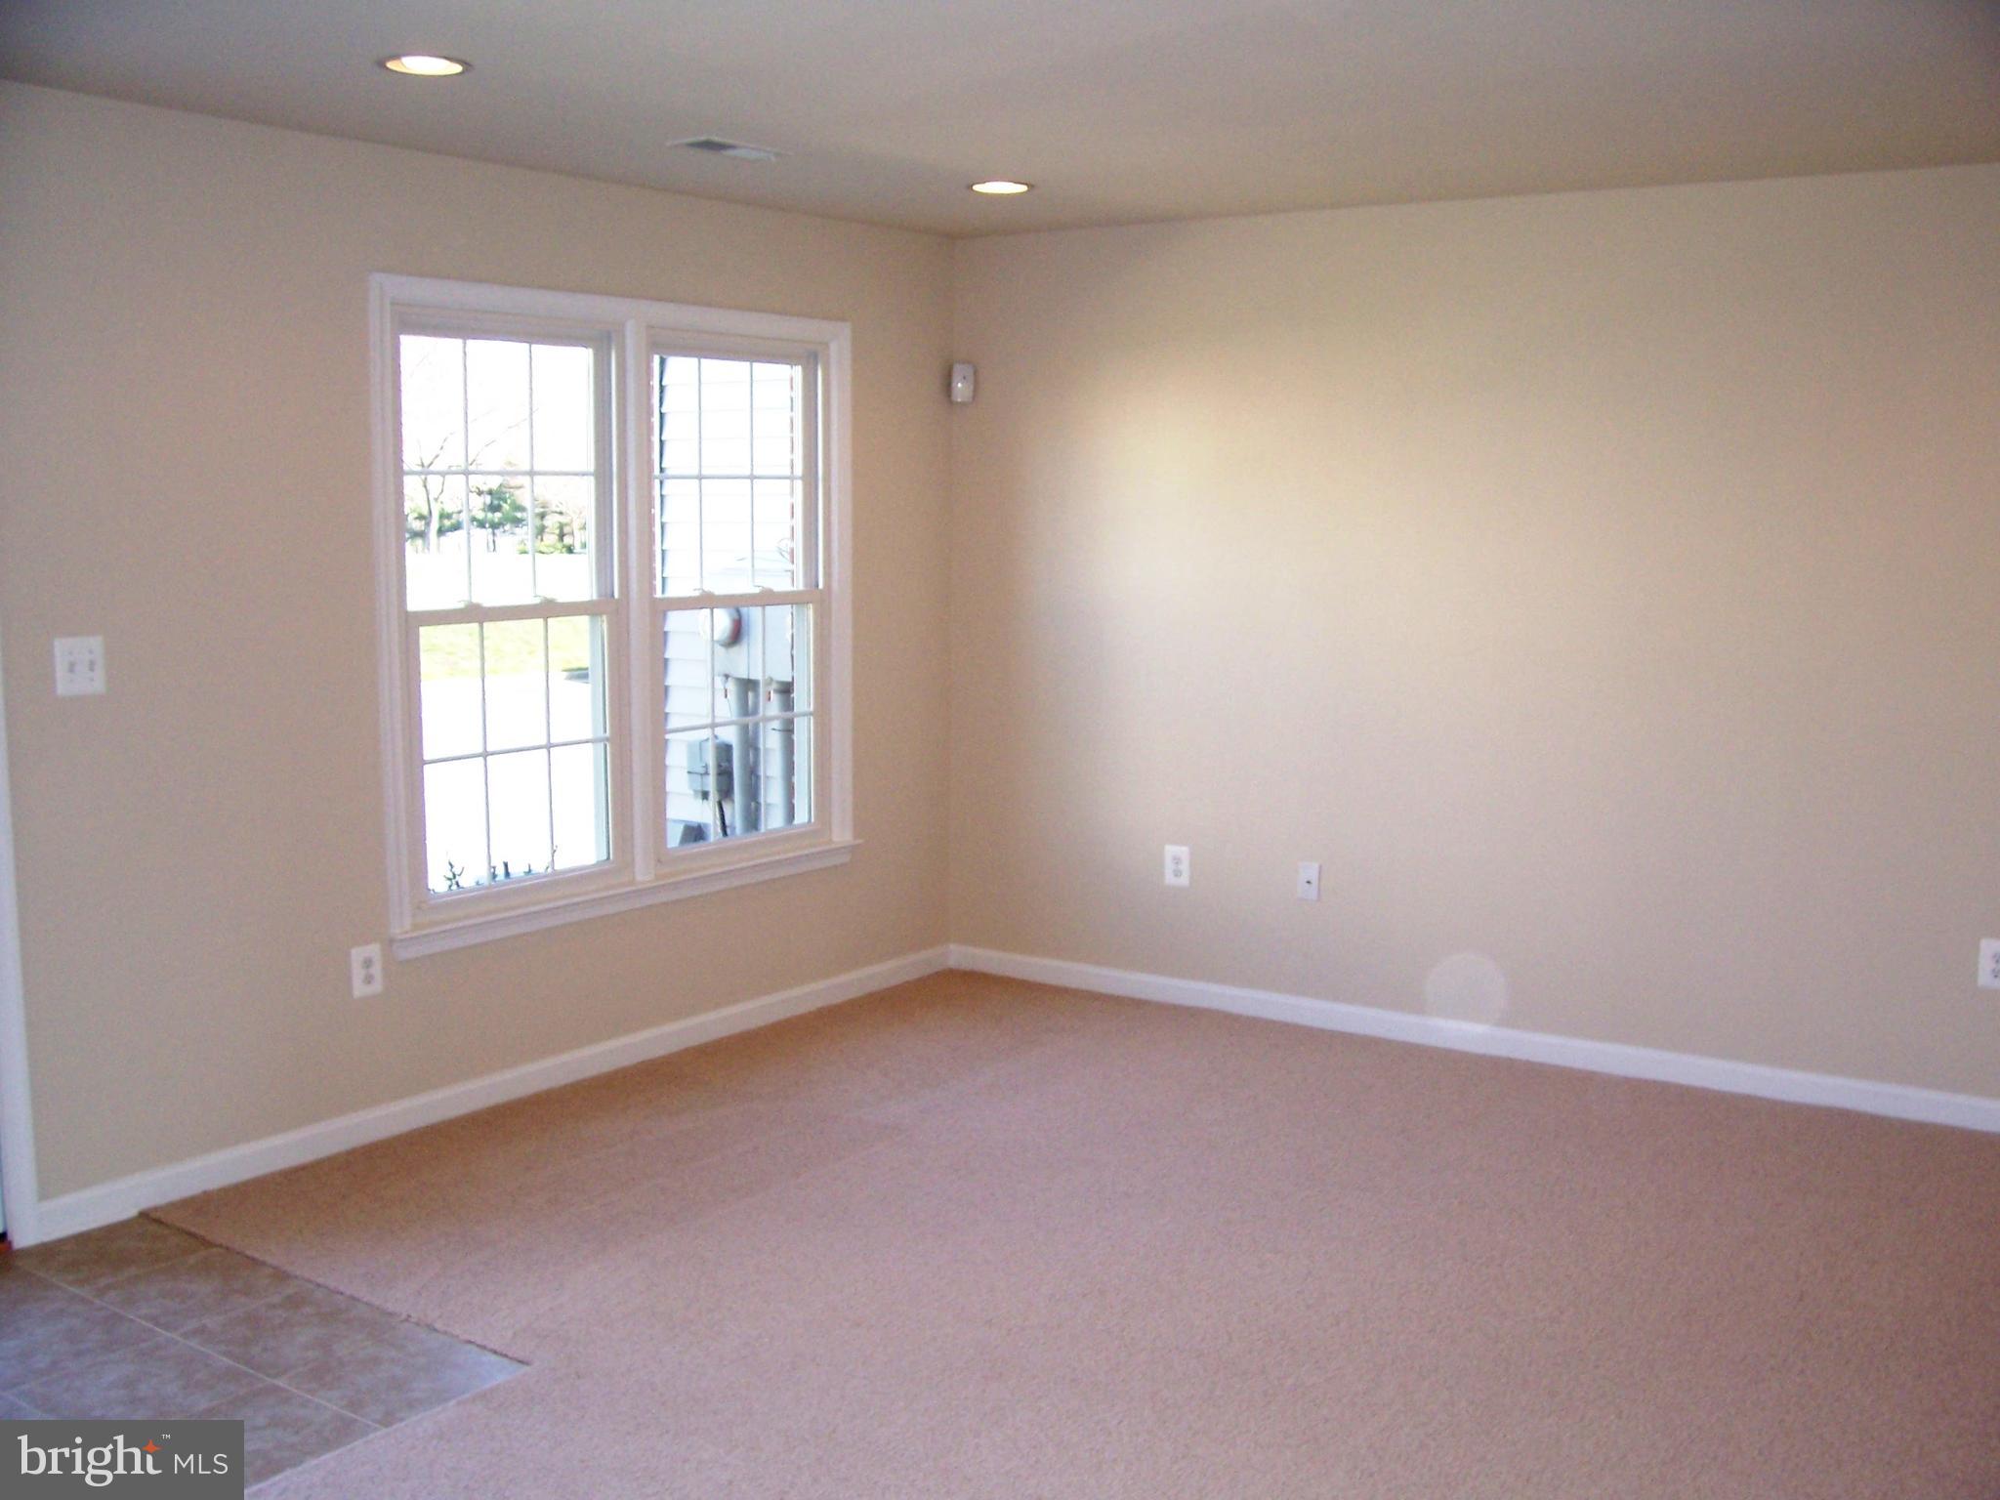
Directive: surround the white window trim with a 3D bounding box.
[{"bbox_3d":[-0.990,-0.390,5.422,0.120,1.667,1.725,6,9,37],"label":"white window trim"}]

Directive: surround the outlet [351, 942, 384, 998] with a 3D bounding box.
[{"bbox_3d":[-1.535,0.538,4.774,0.010,0.122,0.077,6,9,37],"label":"outlet"}]

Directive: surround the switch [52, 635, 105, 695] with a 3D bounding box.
[{"bbox_3d":[-1.937,-0.175,4.143,0.012,0.121,0.112,6,9,37],"label":"switch"}]

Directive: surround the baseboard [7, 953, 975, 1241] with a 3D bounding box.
[{"bbox_3d":[-1.100,0.849,5.388,0.018,0.086,3.145,6,9,37],"label":"baseboard"}]

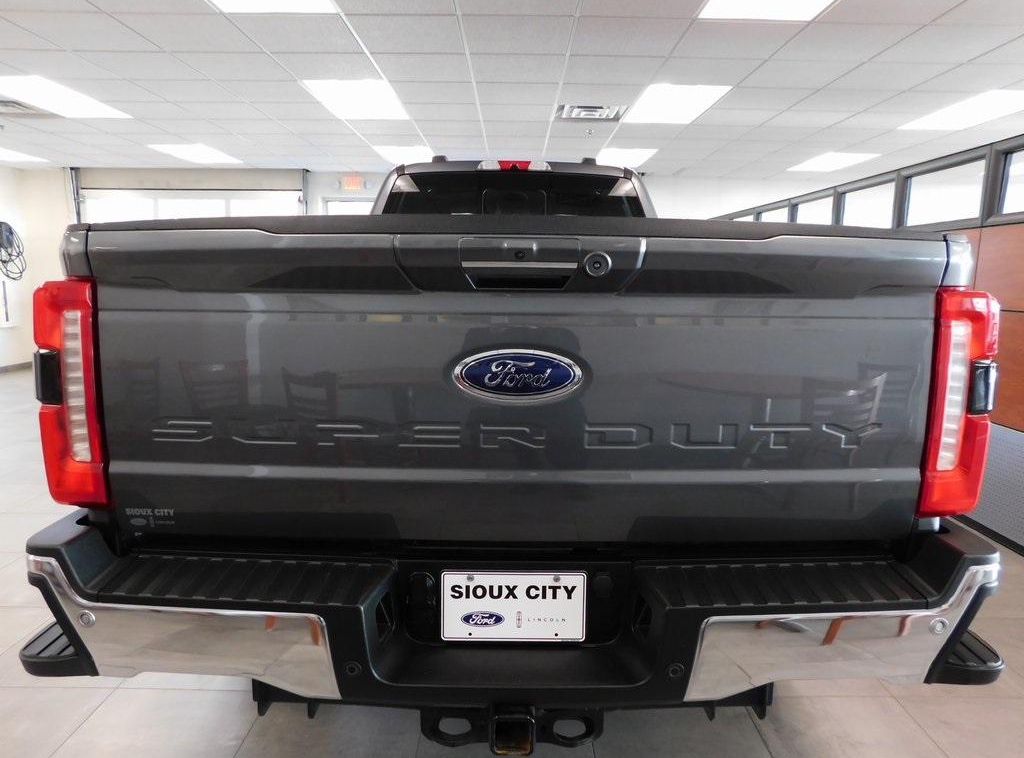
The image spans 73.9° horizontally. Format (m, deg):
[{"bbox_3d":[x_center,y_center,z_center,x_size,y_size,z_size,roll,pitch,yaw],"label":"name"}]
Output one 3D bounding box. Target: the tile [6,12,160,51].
[{"bbox_3d":[-2.398,-1.962,3.813,0.605,0.020,0.605,1,9,0],"label":"tile"}]

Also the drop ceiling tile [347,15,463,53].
[{"bbox_3d":[-0.579,-1.951,3.850,0.604,0.020,0.604,1,8,0],"label":"drop ceiling tile"}]

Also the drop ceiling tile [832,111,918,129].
[{"bbox_3d":[3.068,-2.164,5.651,0.605,0.020,0.605,1,9,0],"label":"drop ceiling tile"}]

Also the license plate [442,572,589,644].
[{"bbox_3d":[0.005,0.481,1.433,0.305,0.152,0.006,1,8,0],"label":"license plate"}]

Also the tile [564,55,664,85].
[{"bbox_3d":[0.642,-2.022,4.452,0.604,0.020,0.604,1,8,0],"label":"tile"}]

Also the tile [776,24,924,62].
[{"bbox_3d":[1.851,-1.899,3.815,0.605,0.020,0.605,1,9,0],"label":"tile"}]

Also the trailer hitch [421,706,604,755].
[{"bbox_3d":[0.001,0.662,1.438,0.360,0.125,0.220,1,9,0],"label":"trailer hitch"}]

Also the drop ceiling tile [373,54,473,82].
[{"bbox_3d":[-0.573,-2.039,4.455,0.605,0.020,0.605,1,8,0],"label":"drop ceiling tile"}]

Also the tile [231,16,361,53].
[{"bbox_3d":[-1.185,-1.958,3.854,0.605,0.020,0.605,1,8,0],"label":"tile"}]

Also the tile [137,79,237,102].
[{"bbox_3d":[-2.399,-2.156,5.062,0.605,0.020,0.605,1,8,0],"label":"tile"}]

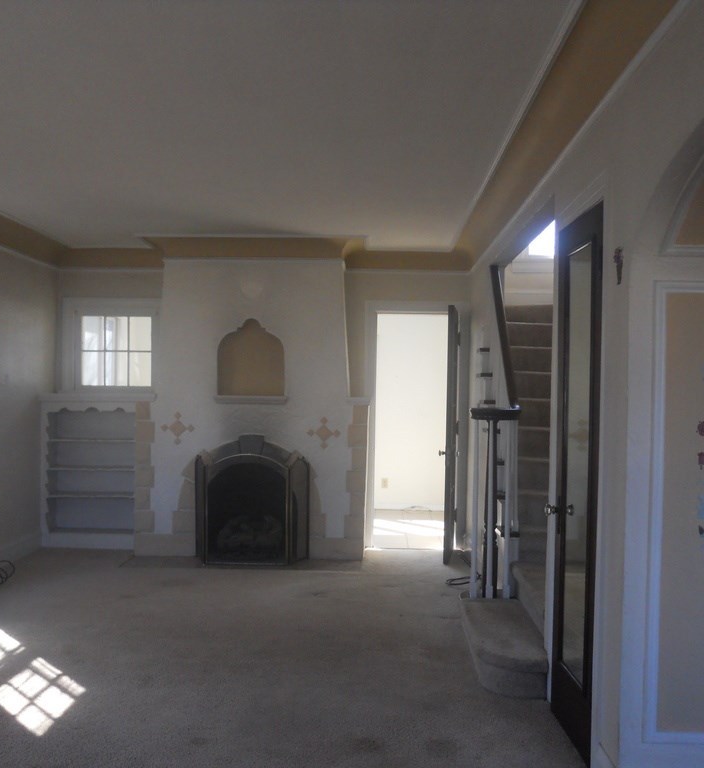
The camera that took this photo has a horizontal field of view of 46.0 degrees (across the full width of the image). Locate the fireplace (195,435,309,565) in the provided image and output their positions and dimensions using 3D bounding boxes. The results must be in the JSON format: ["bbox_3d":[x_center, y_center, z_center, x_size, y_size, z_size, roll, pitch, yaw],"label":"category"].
[{"bbox_3d":[-0.798,0.915,6.616,0.900,0.980,0.400,1,0,2],"label":"fireplace"}]

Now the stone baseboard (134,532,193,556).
[{"bbox_3d":[-1.486,1.290,6.640,0.494,0.188,0.060,1,0,1],"label":"stone baseboard"}]

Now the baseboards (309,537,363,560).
[{"bbox_3d":[-0.129,1.325,6.662,0.445,0.180,0.035,1,0,2],"label":"baseboards"}]

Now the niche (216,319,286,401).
[{"bbox_3d":[-0.805,-0.195,6.731,0.570,0.660,0.170,1,0,2],"label":"niche"}]

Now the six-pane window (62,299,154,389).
[{"bbox_3d":[-2.090,-0.341,7.134,0.850,0.800,0.090,1,0,2],"label":"six-pane window"}]

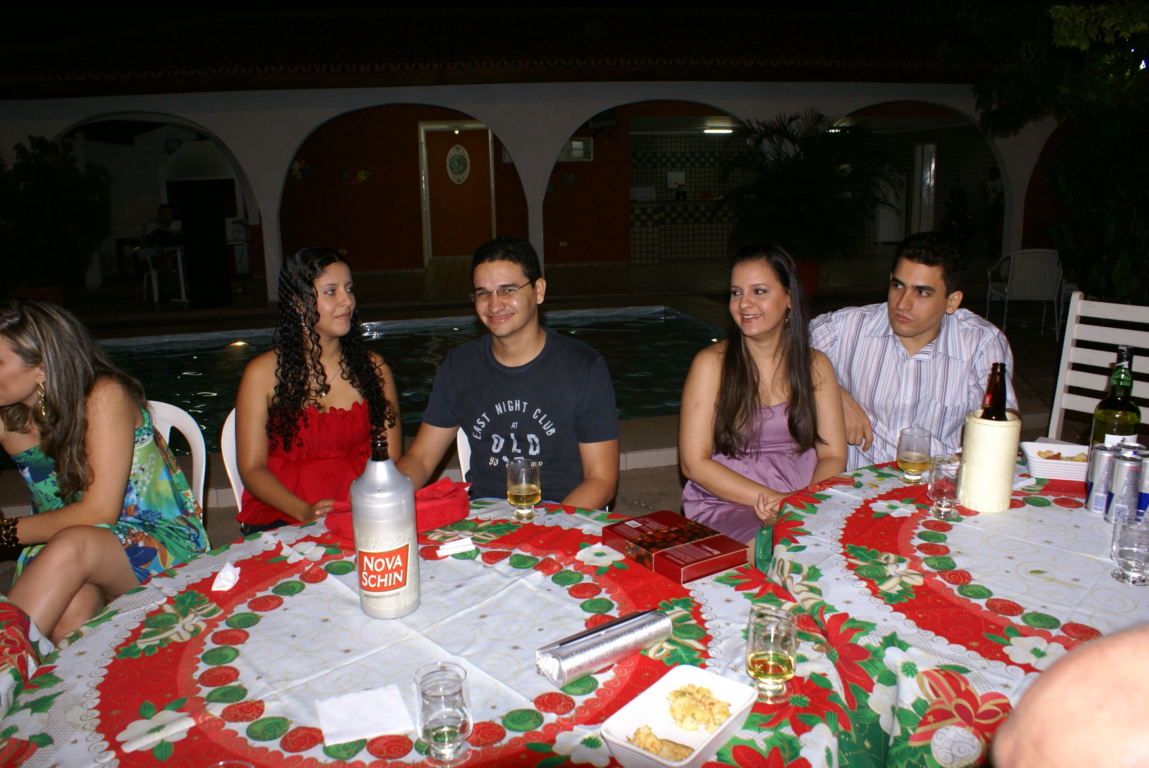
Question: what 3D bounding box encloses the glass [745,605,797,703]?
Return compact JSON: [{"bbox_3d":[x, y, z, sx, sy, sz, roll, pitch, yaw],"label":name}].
[{"bbox_3d":[0.268,0.370,1.170,0.067,0.112,0.067,2,14,14],"label":"glass"}]

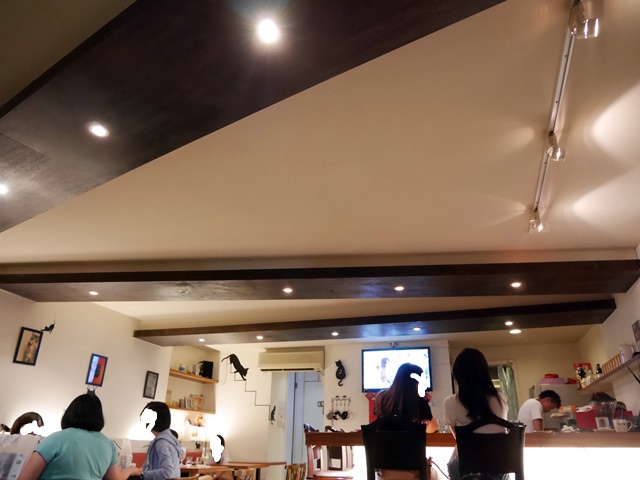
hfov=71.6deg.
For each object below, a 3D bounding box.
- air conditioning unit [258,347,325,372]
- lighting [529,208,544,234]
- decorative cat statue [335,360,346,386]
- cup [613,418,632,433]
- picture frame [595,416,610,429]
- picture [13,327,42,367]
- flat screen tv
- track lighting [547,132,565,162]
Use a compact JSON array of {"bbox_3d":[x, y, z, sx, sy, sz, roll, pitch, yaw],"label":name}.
[{"bbox_3d":[-0.424,1.838,6.791,1.020,0.335,0.210,-7,-24,18],"label":"air conditioning unit"},{"bbox_3d":[1.448,-0.122,2.968,0.080,0.160,0.075,-7,-24,18],"label":"lighting"},{"bbox_3d":[0.300,1.961,6.542,0.180,0.385,0.040,-7,-24,18],"label":"decorative cat statue"},{"bbox_3d":[2.082,1.277,3.050,0.107,0.080,0.083,-12,-26,27],"label":"cup"},{"bbox_3d":[1.974,1.281,3.100,0.080,0.083,0.030,-9,-25,23],"label":"picture frame"},{"bbox_3d":[-3.099,1.134,4.710,0.025,0.360,0.270,-6,-24,17],"label":"picture"},{"bbox_3d":[1.063,1.816,6.204,0.970,0.585,0.080,-7,-24,18],"label":"flat screen tv"},{"bbox_3d":[1.166,-0.462,2.194,0.075,0.155,0.070,-7,-24,18],"label":"track lighting"}]

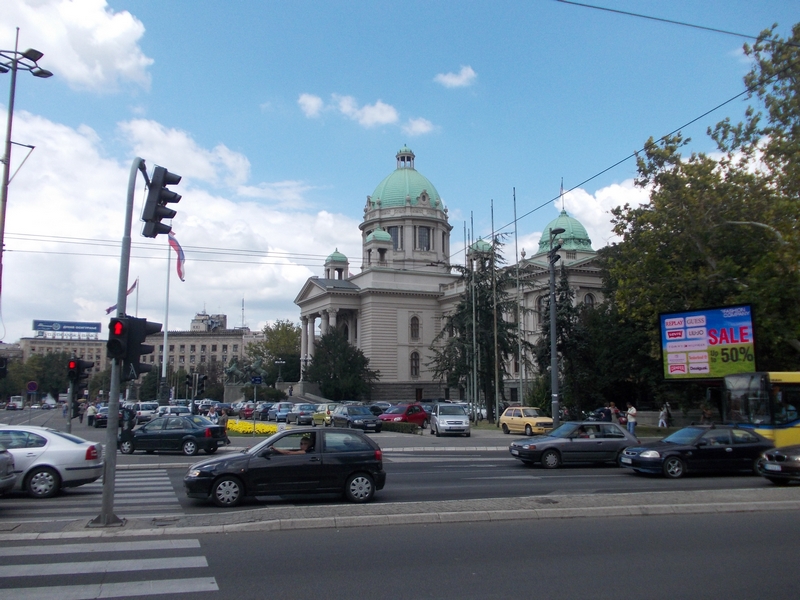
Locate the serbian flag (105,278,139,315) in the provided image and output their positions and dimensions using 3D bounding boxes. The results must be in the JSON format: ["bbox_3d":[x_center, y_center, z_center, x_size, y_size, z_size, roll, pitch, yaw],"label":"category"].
[{"bbox_3d":[-53.073,-0.678,122.849,6.260,6.920,0.900,2,-9,-17],"label":"serbian flag"}]

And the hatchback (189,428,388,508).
[{"bbox_3d":[-2.227,3.242,12.854,3.870,1.420,1.640,3,-9,-15],"label":"hatchback"}]

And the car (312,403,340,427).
[{"bbox_3d":[-4.461,7.330,41.029,1.580,1.470,3.550,4,-10,-23],"label":"car"}]

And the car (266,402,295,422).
[{"bbox_3d":[-9.184,8.753,50.549,1.660,1.480,3.840,4,-10,-25],"label":"car"}]

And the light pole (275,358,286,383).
[{"bbox_3d":[-19.656,11.596,106.441,1.800,4.000,1.800,3,-9,-20],"label":"light pole"}]

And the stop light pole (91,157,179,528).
[{"bbox_3d":[-4.223,0.503,10.336,1.220,5.850,0.750,2,-9,-8],"label":"stop light pole"}]

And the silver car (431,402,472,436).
[{"bbox_3d":[2.637,6.311,34.026,1.690,1.620,4.050,1,-9,-4],"label":"silver car"}]

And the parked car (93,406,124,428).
[{"bbox_3d":[-21.063,8.470,46.804,1.740,1.420,4.450,5,-10,-27],"label":"parked car"}]

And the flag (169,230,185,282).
[{"bbox_3d":[-25.983,-5.080,75.568,2.000,6.000,0.900,0,-9,0],"label":"flag"}]

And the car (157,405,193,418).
[{"bbox_3d":[-15.021,7.753,42.611,1.630,1.420,3.950,6,-11,-35],"label":"car"}]

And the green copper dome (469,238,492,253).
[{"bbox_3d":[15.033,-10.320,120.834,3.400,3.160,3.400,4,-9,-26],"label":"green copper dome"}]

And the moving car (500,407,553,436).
[{"bbox_3d":[6.669,6.371,33.952,1.550,1.390,3.490,5,-10,-27],"label":"moving car"}]

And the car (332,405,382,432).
[{"bbox_3d":[-2.408,6.501,35.433,1.710,1.420,4.350,4,-10,-23],"label":"car"}]

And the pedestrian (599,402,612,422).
[{"bbox_3d":[10.611,6.139,33.258,0.480,1.720,0.520,2,-9,-12],"label":"pedestrian"}]

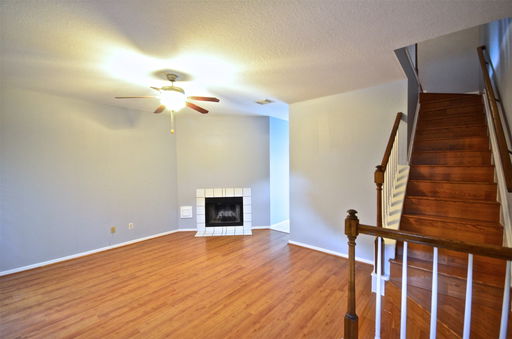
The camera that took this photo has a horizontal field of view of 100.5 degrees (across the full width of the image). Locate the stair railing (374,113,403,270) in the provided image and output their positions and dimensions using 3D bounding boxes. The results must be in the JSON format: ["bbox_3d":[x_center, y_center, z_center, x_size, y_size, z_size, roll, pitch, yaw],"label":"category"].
[{"bbox_3d":[1.644,0.157,2.603,0.095,1.886,1.100,1,2,42],"label":"stair railing"}]

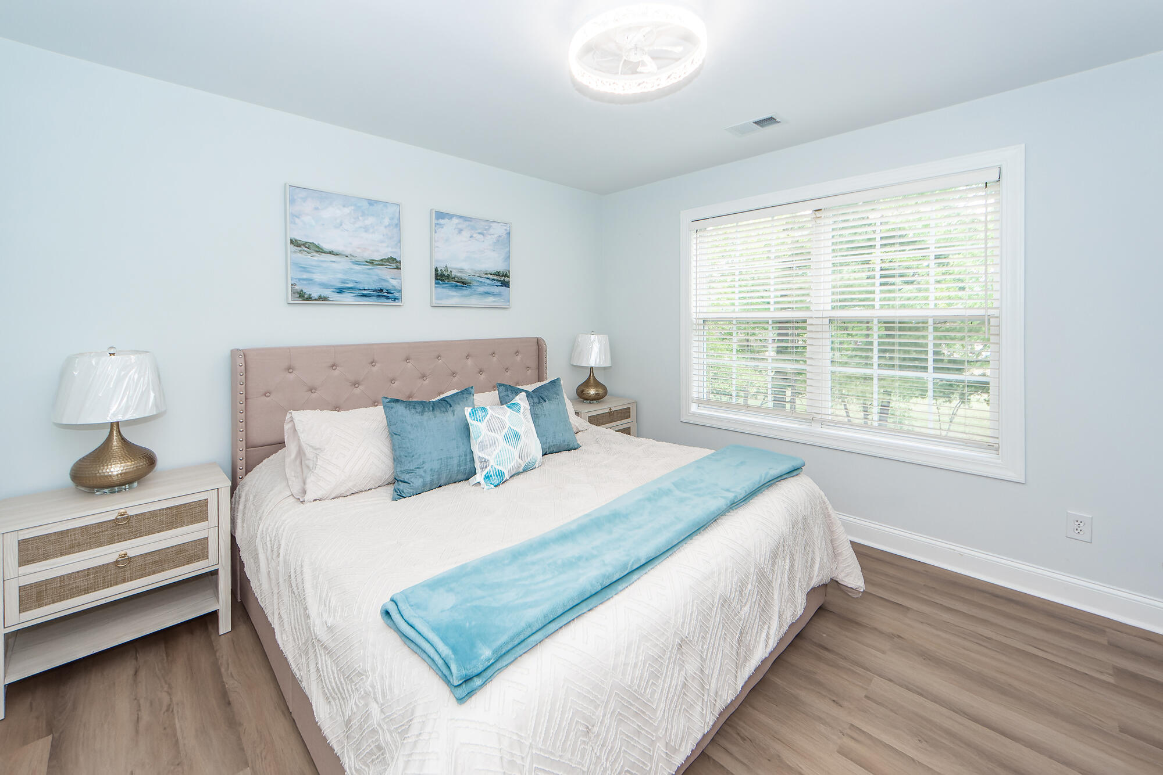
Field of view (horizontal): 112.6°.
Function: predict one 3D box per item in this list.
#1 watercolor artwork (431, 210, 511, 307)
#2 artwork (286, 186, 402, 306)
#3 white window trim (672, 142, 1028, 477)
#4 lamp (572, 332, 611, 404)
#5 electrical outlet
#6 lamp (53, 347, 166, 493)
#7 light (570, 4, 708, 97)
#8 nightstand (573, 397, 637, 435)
[{"bbox_3d":[-0.800,-0.944,2.904,0.632,0.683,0.045,-3,5,-39],"label":"watercolor artwork"},{"bbox_3d":[-1.425,-0.857,2.389,0.622,0.685,0.045,-3,5,-39],"label":"artwork"},{"bbox_3d":[1.536,-0.487,2.594,1.927,1.749,0.070,3,5,40],"label":"white window trim"},{"bbox_3d":[0.096,-0.174,3.405,0.332,0.619,0.332,0,4,0],"label":"lamp"},{"bbox_3d":[2.421,0.681,1.885,0.078,0.127,0.012,3,5,40],"label":"electrical outlet"},{"bbox_3d":[-2.013,0.139,1.670,0.332,0.618,0.332,-3,5,-39],"label":"lamp"},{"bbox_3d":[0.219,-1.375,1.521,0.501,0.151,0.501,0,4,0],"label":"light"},{"bbox_3d":[0.113,0.486,3.419,0.616,0.660,0.396,-3,5,-39],"label":"nightstand"}]

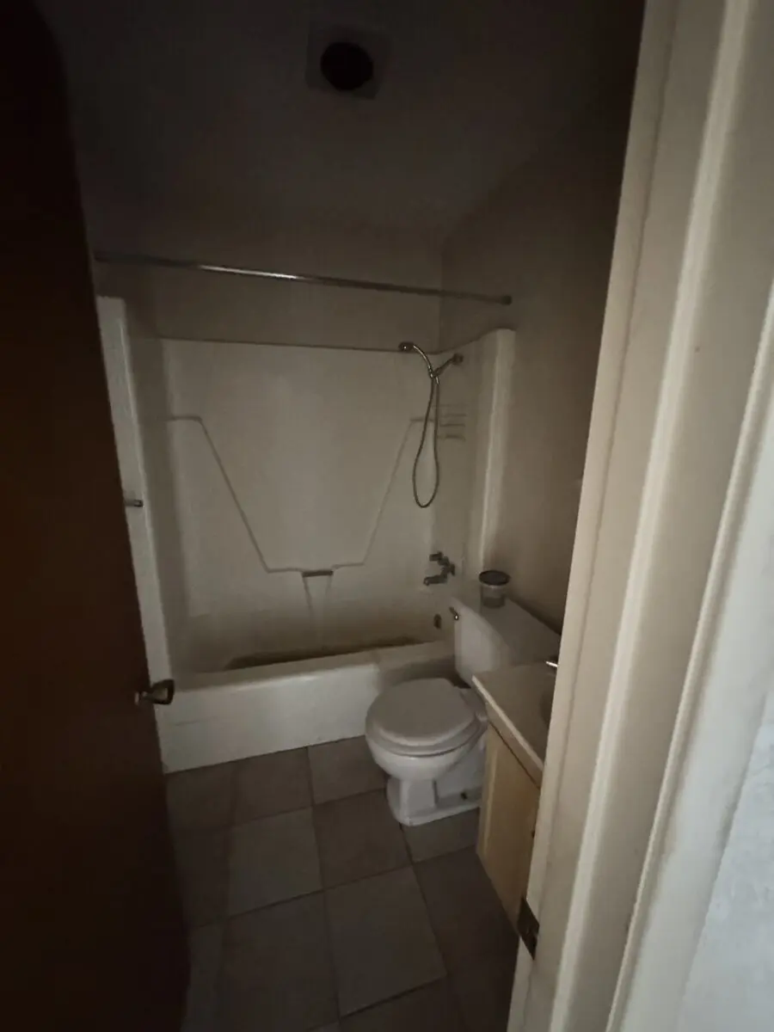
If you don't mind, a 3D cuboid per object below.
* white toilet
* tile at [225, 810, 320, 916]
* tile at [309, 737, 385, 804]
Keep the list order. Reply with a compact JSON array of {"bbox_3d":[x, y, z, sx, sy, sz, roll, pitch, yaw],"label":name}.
[{"bbox_3d":[0.259,0.785,1.680,0.715,0.737,0.480,-3,14,-16],"label":"white toilet"},{"bbox_3d":[-0.396,1.210,1.483,0.301,0.010,0.308,-3,14,-16],"label":"tile"},{"bbox_3d":[-0.188,1.120,1.857,0.303,0.010,0.308,-3,14,-16],"label":"tile"}]

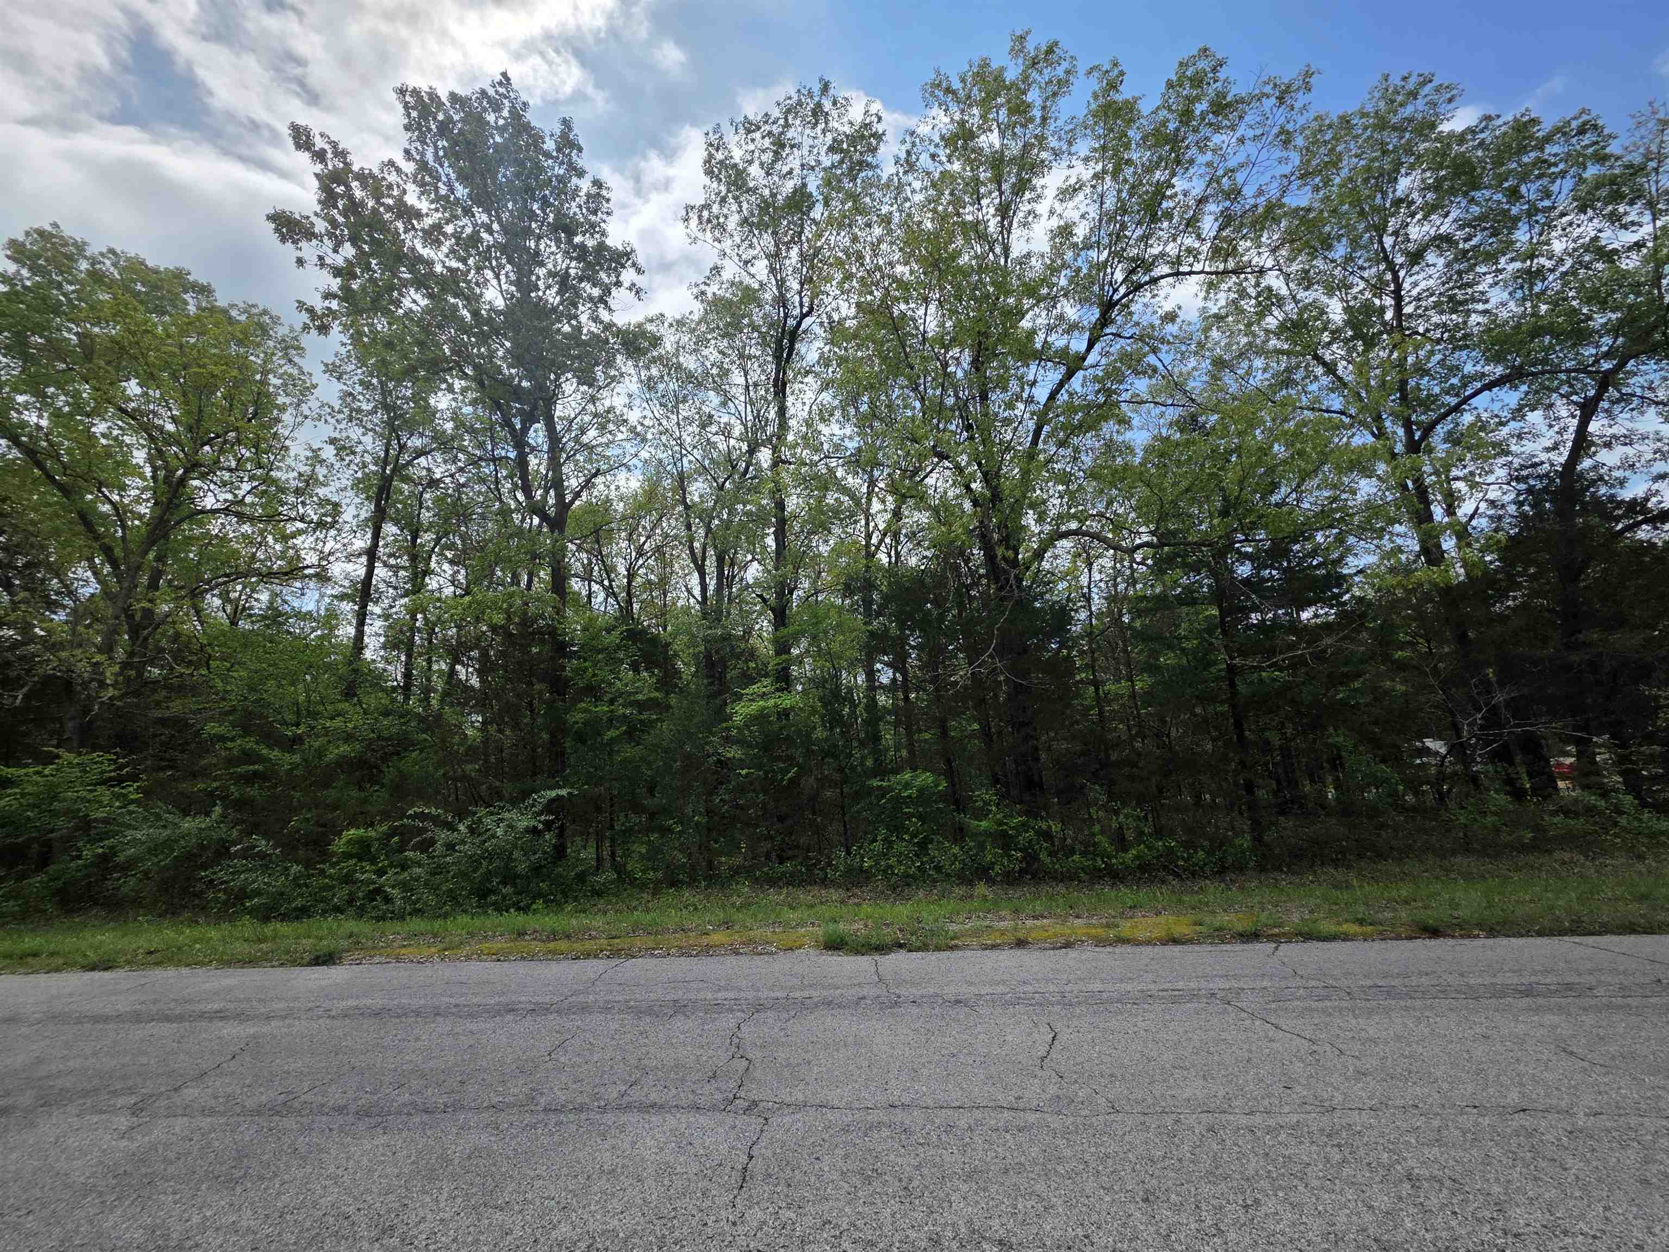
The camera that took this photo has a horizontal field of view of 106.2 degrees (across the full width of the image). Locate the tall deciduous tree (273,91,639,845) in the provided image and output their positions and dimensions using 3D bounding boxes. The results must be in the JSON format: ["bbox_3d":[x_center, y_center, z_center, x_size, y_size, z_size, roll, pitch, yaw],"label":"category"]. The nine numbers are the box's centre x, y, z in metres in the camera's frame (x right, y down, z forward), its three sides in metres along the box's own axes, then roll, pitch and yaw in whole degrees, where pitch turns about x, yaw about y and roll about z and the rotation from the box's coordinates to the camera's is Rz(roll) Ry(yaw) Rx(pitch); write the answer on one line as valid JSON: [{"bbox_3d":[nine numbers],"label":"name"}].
[{"bbox_3d":[-5.790,-3.115,9.871,5.500,13.200,5.300,-1,-10,0],"label":"tall deciduous tree"}]

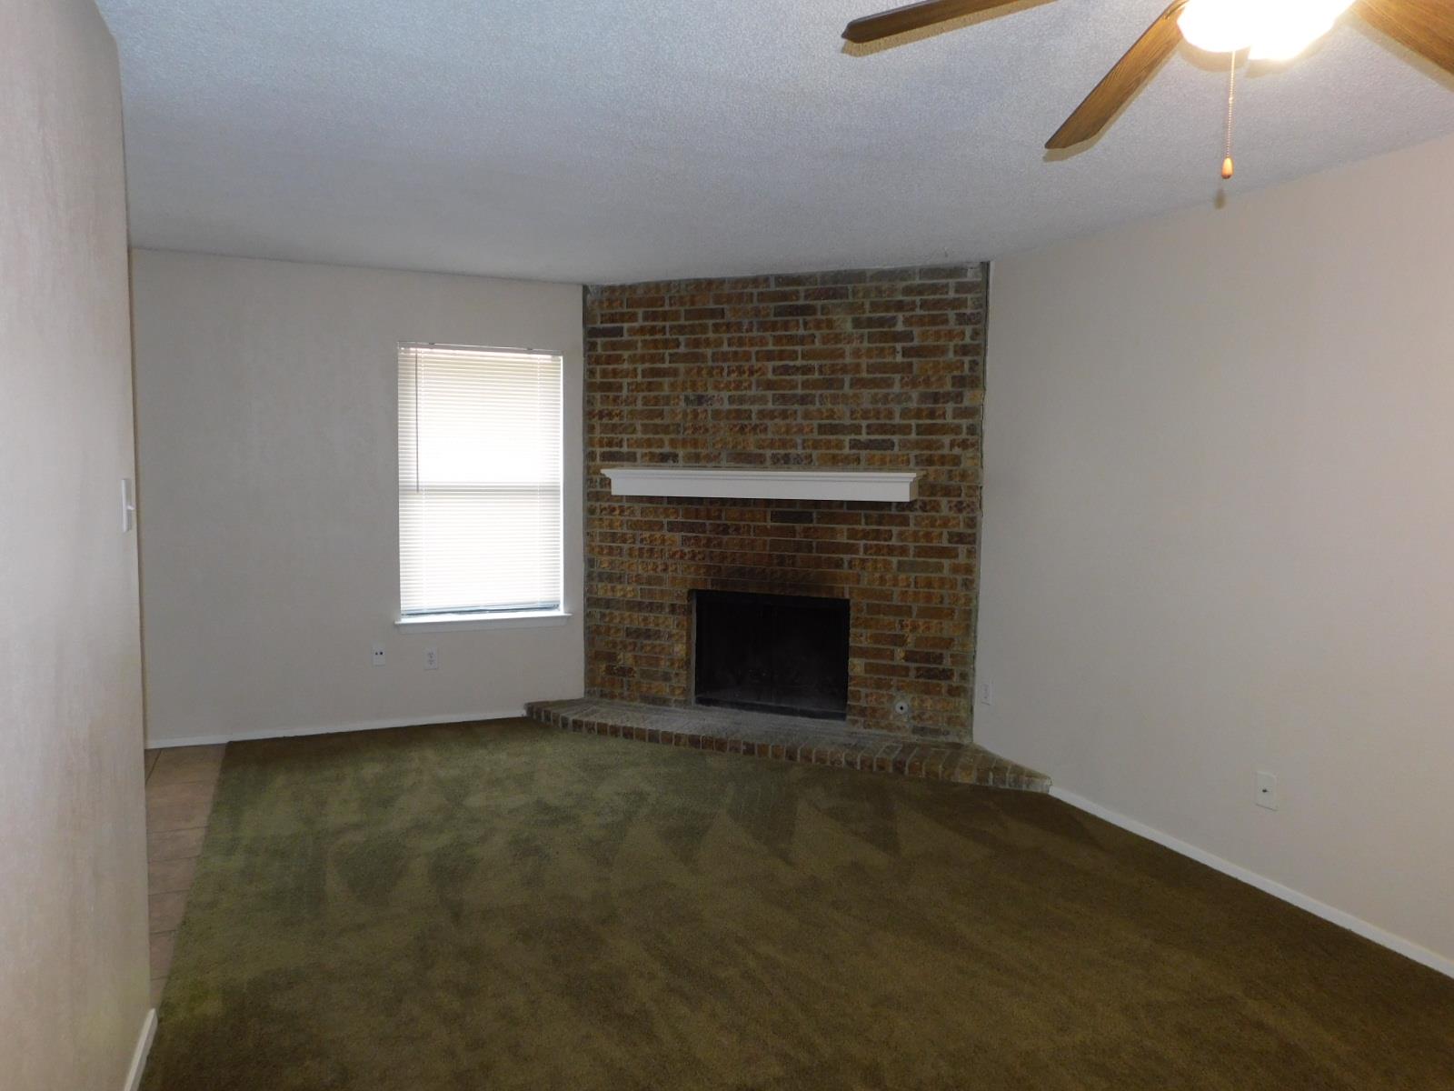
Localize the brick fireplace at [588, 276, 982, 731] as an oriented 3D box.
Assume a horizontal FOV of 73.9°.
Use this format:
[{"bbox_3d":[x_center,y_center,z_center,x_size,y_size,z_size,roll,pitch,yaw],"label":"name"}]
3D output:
[{"bbox_3d":[0.253,-0.244,5.259,2.212,2.362,0.300,3,5,20],"label":"brick fireplace"}]

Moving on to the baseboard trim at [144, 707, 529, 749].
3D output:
[{"bbox_3d":[-2.012,0.962,5.151,1.890,0.066,0.016,-2,6,-24],"label":"baseboard trim"}]

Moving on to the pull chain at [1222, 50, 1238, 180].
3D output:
[{"bbox_3d":[0.819,-0.702,1.570,0.018,0.212,0.018,1,5,0],"label":"pull chain"}]

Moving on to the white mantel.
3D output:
[{"bbox_3d":[0.161,-0.318,5.020,1.680,0.143,0.270,3,5,20],"label":"white mantel"}]

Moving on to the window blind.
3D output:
[{"bbox_3d":[-1.355,-0.357,5.380,0.888,1.460,0.050,-2,6,-24],"label":"window blind"}]

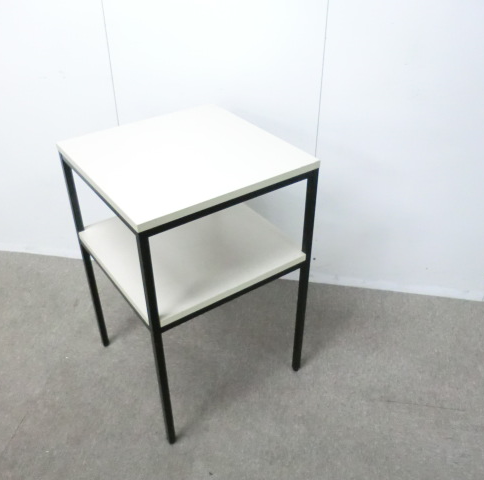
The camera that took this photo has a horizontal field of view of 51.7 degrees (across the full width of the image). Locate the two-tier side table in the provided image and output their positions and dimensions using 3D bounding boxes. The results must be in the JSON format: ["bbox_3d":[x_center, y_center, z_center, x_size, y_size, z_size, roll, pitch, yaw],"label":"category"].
[{"bbox_3d":[-0.132,0.077,1.333,0.441,0.675,0.432,-22,40,-28],"label":"two-tier side table"}]

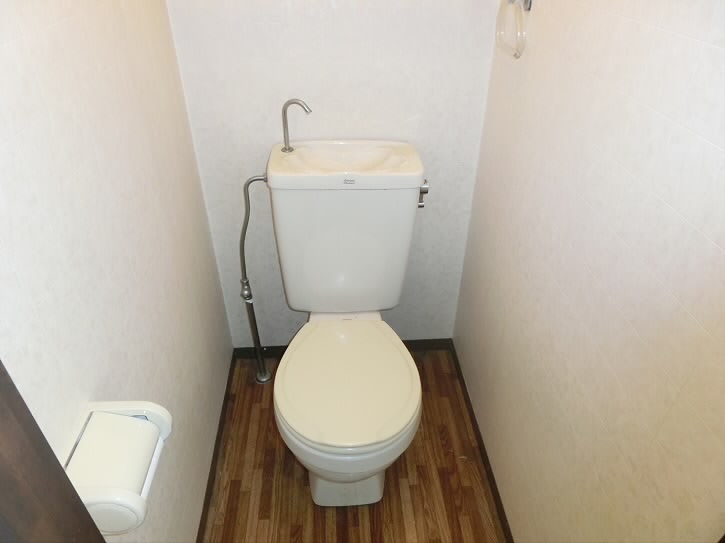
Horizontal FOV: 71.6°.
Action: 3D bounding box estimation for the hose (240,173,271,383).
[{"bbox_3d":[-0.314,0.064,1.568,0.130,0.805,0.060,-2,35,-3],"label":"hose"}]

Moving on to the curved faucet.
[{"bbox_3d":[-0.177,-0.388,1.341,0.094,0.135,0.036,7,36,9],"label":"curved faucet"}]

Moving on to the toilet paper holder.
[{"bbox_3d":[-0.356,0.287,0.747,0.110,0.102,0.163,-2,35,-3],"label":"toilet paper holder"}]

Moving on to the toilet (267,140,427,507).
[{"bbox_3d":[-0.043,0.176,1.374,0.400,0.847,0.671,-1,35,-1],"label":"toilet"}]

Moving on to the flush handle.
[{"bbox_3d":[0.163,-0.214,1.360,0.030,0.075,0.035,-2,35,-3],"label":"flush handle"}]

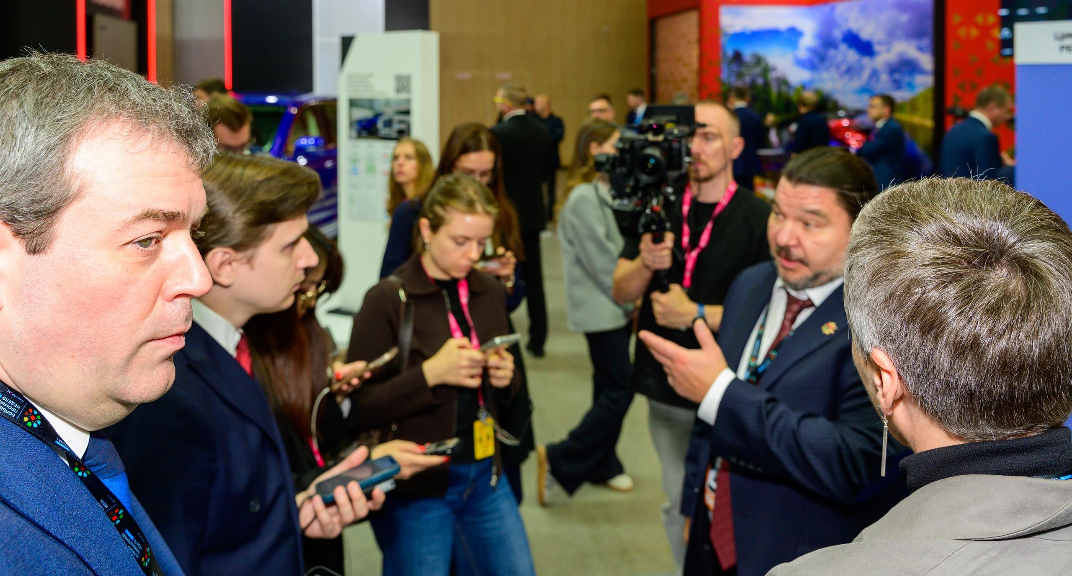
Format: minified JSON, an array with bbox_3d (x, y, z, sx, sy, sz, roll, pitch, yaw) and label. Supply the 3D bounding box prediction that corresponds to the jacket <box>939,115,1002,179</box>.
[{"bbox_3d":[2.670,-0.690,5.100,0.340,0.760,0.460,-10,15,-40],"label":"jacket"}]

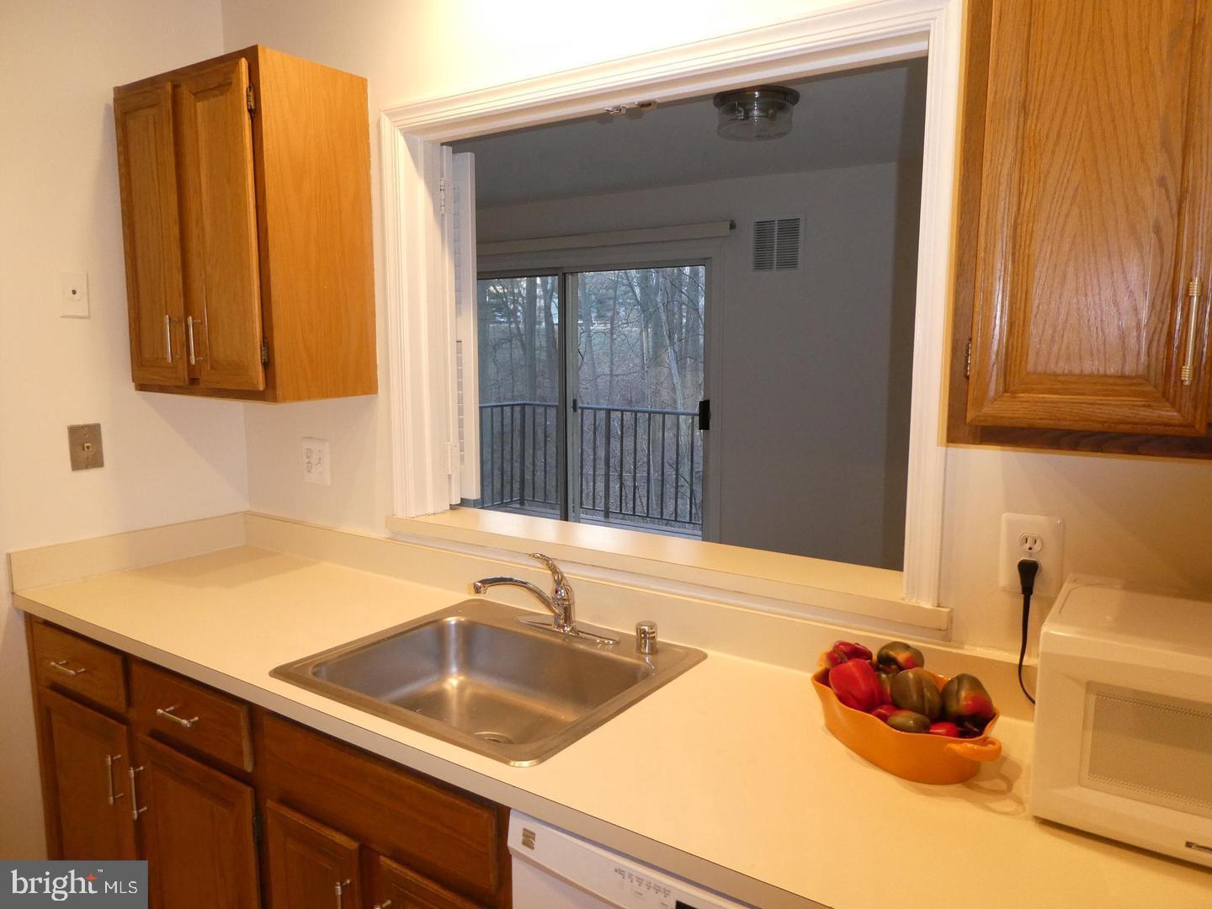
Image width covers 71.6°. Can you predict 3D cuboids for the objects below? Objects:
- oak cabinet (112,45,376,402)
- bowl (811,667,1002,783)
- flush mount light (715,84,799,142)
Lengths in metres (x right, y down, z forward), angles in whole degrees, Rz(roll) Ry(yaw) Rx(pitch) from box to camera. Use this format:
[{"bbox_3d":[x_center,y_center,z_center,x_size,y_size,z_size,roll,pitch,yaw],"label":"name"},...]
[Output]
[{"bbox_3d":[-0.915,-0.536,2.122,0.608,0.763,0.317,5,9,33],"label":"oak cabinet"},{"bbox_3d":[0.454,0.394,1.268,0.195,0.095,0.340,-4,8,-26],"label":"bowl"},{"bbox_3d":[0.565,-1.276,3.148,0.330,0.135,0.330,0,8,0],"label":"flush mount light"}]

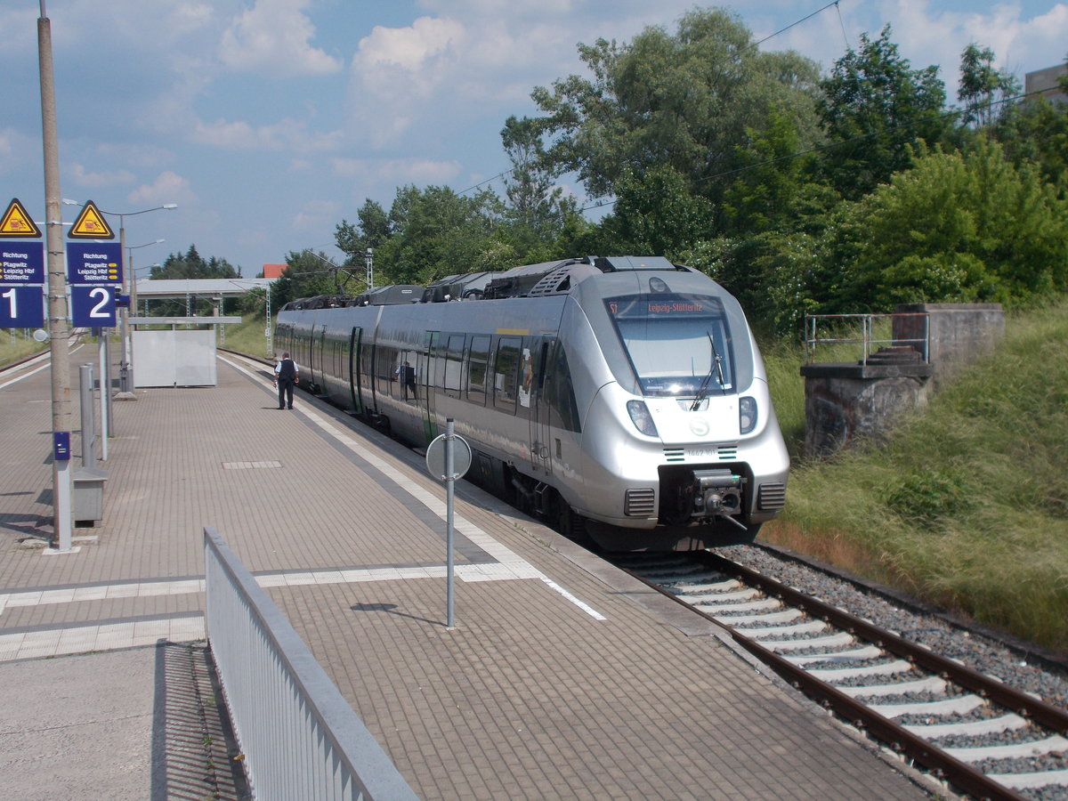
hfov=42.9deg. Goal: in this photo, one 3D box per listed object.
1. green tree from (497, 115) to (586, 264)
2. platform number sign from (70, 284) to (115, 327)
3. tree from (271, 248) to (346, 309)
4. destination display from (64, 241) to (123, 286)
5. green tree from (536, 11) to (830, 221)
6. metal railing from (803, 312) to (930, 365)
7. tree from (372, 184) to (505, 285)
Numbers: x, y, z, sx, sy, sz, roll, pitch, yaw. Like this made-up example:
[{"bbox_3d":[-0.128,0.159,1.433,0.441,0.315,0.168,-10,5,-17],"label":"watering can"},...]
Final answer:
[{"bbox_3d":[0.418,-10.719,75.000,4.917,10.178,5.000,-1,4,0],"label":"green tree"},{"bbox_3d":[-5.276,-1.121,16.286,0.496,0.478,0.040,-2,4,-16],"label":"platform number sign"},{"bbox_3d":[-23.268,-12.345,140.000,8.077,6.425,7.500,-1,4,0],"label":"tree"},{"bbox_3d":[-5.252,-1.641,16.260,0.620,0.476,0.040,-2,4,-16],"label":"destination display"},{"bbox_3d":[5.751,-10.024,55.000,11.899,11.791,11.000,-1,4,0],"label":"green tree"},{"bbox_3d":[6.216,-1.156,25.443,1.347,0.916,1.947,-2,4,-20],"label":"metal railing"},{"bbox_3d":[-6.695,-10.993,95.000,9.218,8.346,9.000,-1,4,0],"label":"tree"}]

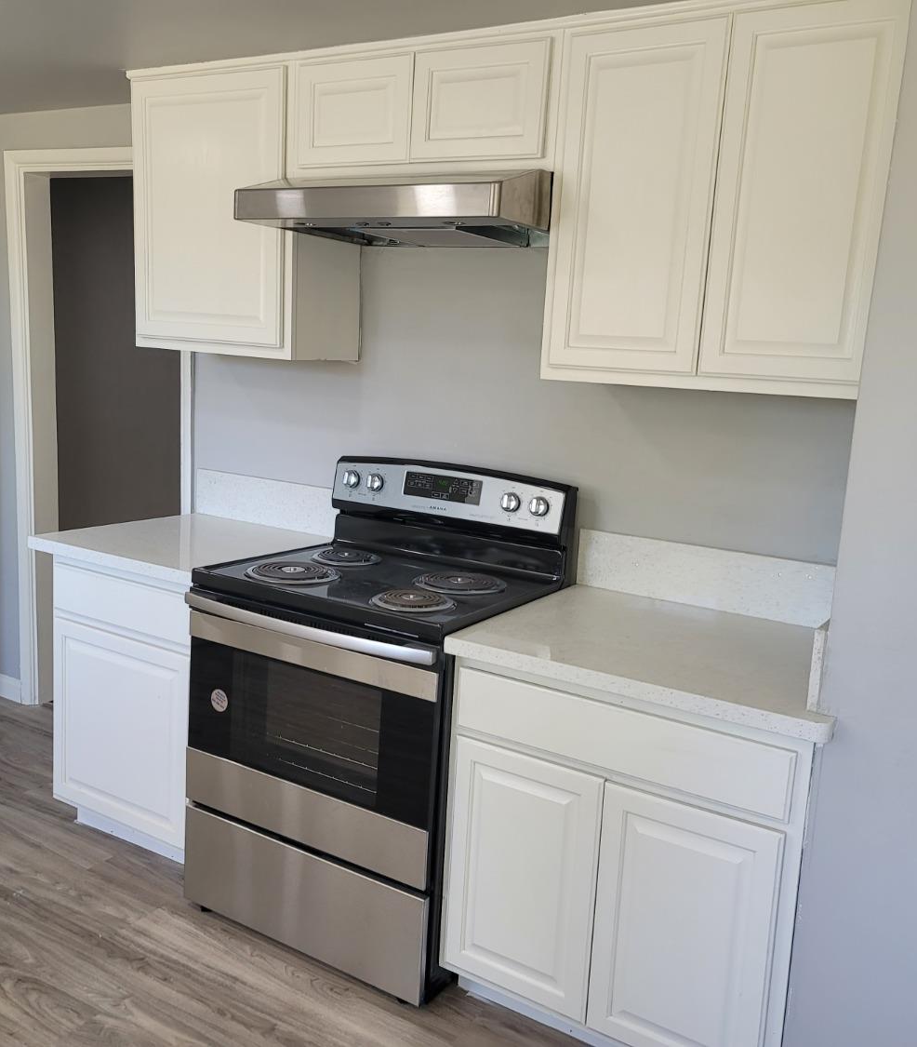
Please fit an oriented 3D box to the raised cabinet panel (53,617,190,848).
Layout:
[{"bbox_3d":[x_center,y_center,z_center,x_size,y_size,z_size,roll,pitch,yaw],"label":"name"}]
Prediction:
[{"bbox_3d":[-0.939,0.586,2.812,0.566,0.557,0.020,9,12,31],"label":"raised cabinet panel"}]

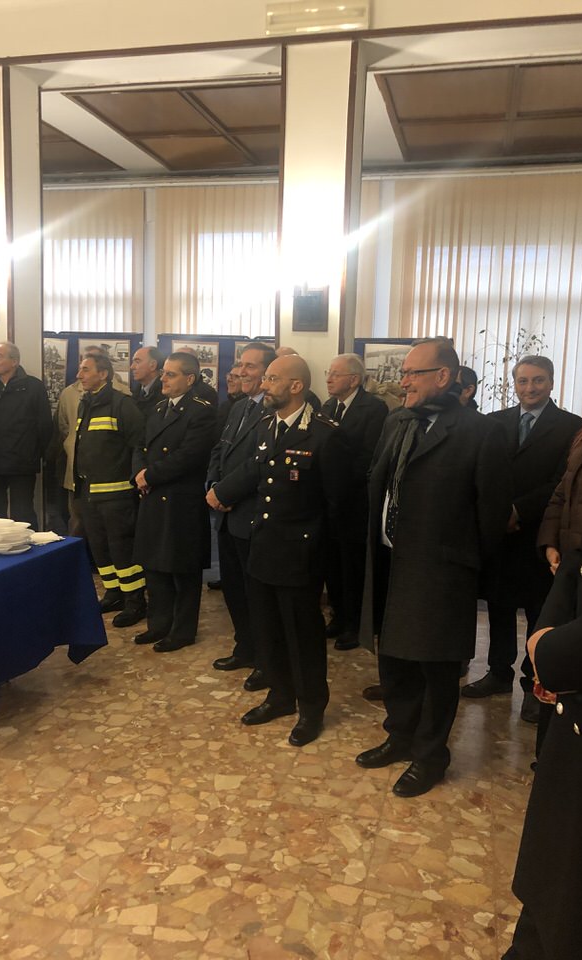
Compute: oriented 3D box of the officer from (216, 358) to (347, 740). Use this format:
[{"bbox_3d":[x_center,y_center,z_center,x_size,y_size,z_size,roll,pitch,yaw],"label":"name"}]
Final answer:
[{"bbox_3d":[0.011,0.303,3.536,0.420,1.725,0.560,-6,11,-41],"label":"officer"}]

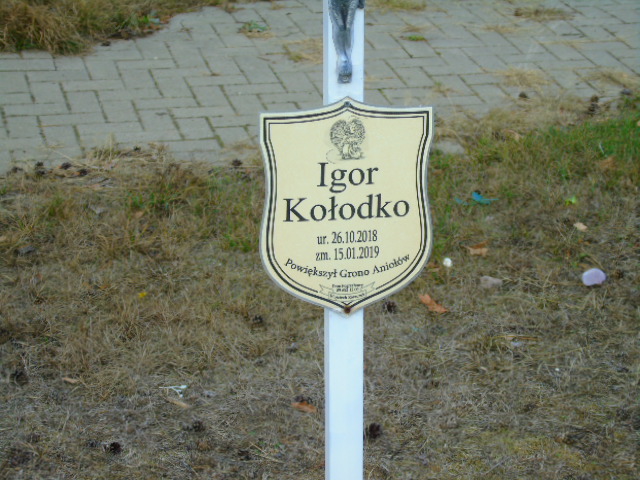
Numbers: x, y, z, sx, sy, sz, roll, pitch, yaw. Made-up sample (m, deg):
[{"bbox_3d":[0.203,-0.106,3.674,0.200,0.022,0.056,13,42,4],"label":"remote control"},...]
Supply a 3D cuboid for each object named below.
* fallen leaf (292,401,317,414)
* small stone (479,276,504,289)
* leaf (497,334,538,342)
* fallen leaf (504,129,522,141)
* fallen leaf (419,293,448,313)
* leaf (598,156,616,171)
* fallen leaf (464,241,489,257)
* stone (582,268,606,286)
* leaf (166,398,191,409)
[{"bbox_3d":[-0.032,0.344,3.567,0.055,0.015,0.029,11,25,22],"label":"fallen leaf"},{"bbox_3d":[0.410,0.102,4.177,0.056,0.022,0.038,1,23,0],"label":"small stone"},{"bbox_3d":[0.446,0.221,3.901,0.090,0.010,0.017,5,23,8],"label":"leaf"},{"bbox_3d":[0.570,-0.311,5.118,0.055,0.020,0.040,18,28,35],"label":"fallen leaf"},{"bbox_3d":[0.265,0.146,4.060,0.039,0.014,0.088,-15,28,-33],"label":"fallen leaf"},{"bbox_3d":[0.812,-0.216,4.911,0.052,0.022,0.050,1,23,0],"label":"leaf"},{"bbox_3d":[0.392,0.021,4.350,0.062,0.025,0.048,1,23,0],"label":"fallen leaf"},{"bbox_3d":[0.664,0.091,4.208,0.057,0.035,0.048,1,23,0],"label":"stone"},{"bbox_3d":[-0.291,0.336,3.572,0.060,0.009,0.015,16,27,31],"label":"leaf"}]

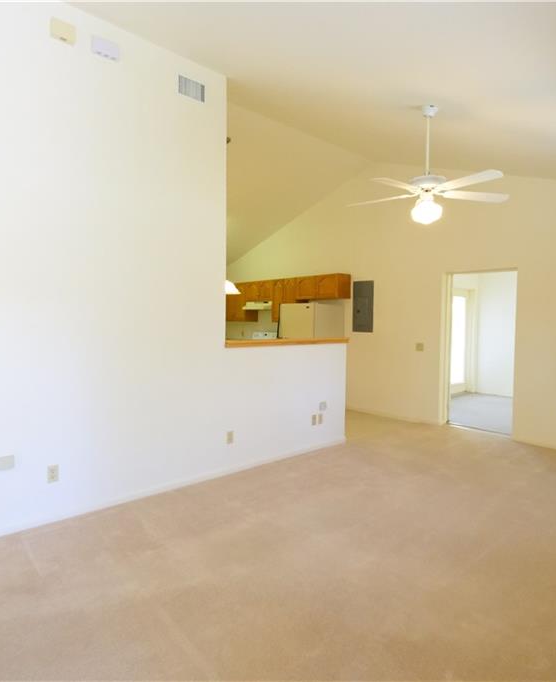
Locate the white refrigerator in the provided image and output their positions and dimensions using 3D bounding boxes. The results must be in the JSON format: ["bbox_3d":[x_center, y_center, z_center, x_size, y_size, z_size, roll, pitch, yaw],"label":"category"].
[{"bbox_3d":[0.552,0.254,6.966,0.765,1.700,0.715,-1,3,-42],"label":"white refrigerator"}]

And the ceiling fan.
[{"bbox_3d":[1.168,-1.364,3.305,1.290,0.922,1.270,1,2,14],"label":"ceiling fan"}]

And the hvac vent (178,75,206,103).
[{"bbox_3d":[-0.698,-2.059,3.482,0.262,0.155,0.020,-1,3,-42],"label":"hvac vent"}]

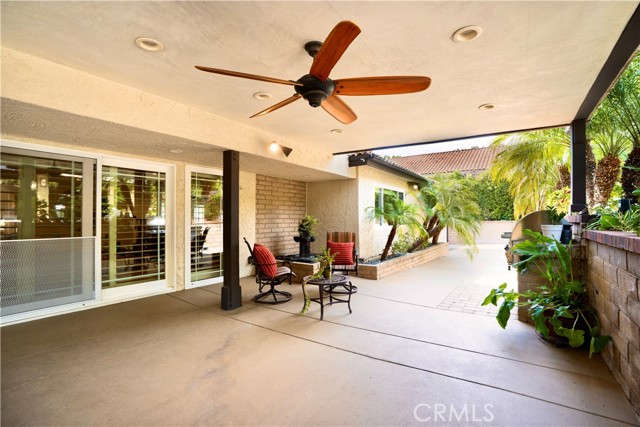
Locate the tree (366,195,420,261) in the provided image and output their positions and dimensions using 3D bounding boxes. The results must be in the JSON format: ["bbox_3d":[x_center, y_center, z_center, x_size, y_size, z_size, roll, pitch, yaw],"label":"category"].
[{"bbox_3d":[1.820,0.340,7.050,1.250,1.660,1.300,-1,-1,35],"label":"tree"}]

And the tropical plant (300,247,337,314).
[{"bbox_3d":[-0.020,0.870,3.700,0.460,0.830,0.360,0,-1,0],"label":"tropical plant"}]

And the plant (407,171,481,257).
[{"bbox_3d":[4.270,0.020,9.650,2.200,2.600,2.400,-1,-1,35],"label":"plant"}]

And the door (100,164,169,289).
[{"bbox_3d":[-2.790,0.195,4.340,0.090,1.880,0.940,-1,-1,36],"label":"door"}]

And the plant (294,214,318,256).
[{"bbox_3d":[-0.300,0.490,6.300,0.500,0.930,0.460,0,-1,0],"label":"plant"}]

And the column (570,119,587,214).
[{"bbox_3d":[3.660,-0.670,4.040,0.160,1.370,0.160,-1,-1,35],"label":"column"}]

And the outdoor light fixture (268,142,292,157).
[{"bbox_3d":[-0.630,-1.020,4.540,0.200,0.200,0.320,-1,-1,35],"label":"outdoor light fixture"}]

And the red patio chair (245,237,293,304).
[{"bbox_3d":[-0.770,0.840,4.430,0.800,0.940,0.660,0,-1,0],"label":"red patio chair"}]

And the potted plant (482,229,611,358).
[{"bbox_3d":[2.200,0.660,2.920,1.000,1.100,0.950,-1,-1,36],"label":"potted plant"}]

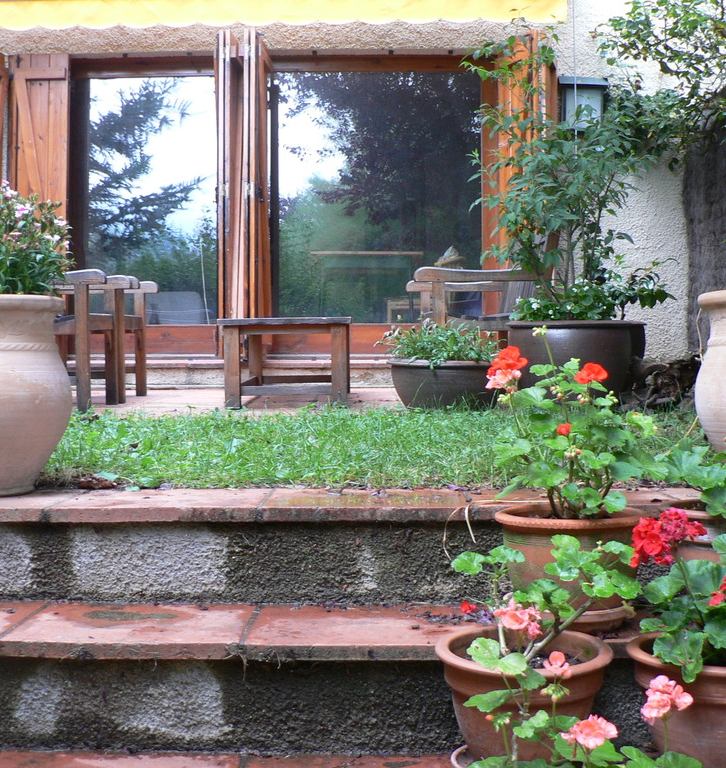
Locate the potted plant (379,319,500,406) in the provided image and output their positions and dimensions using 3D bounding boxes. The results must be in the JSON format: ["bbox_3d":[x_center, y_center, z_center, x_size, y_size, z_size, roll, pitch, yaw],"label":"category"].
[{"bbox_3d":[0.334,-0.076,4.650,0.540,0.420,0.500,0,2,0],"label":"potted plant"}]

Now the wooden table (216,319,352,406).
[{"bbox_3d":[-0.360,-0.124,5.550,0.630,0.430,1.100,0,2,0],"label":"wooden table"}]

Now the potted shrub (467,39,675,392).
[{"bbox_3d":[0.901,-0.689,4.600,0.920,1.650,0.880,0,2,0],"label":"potted shrub"}]

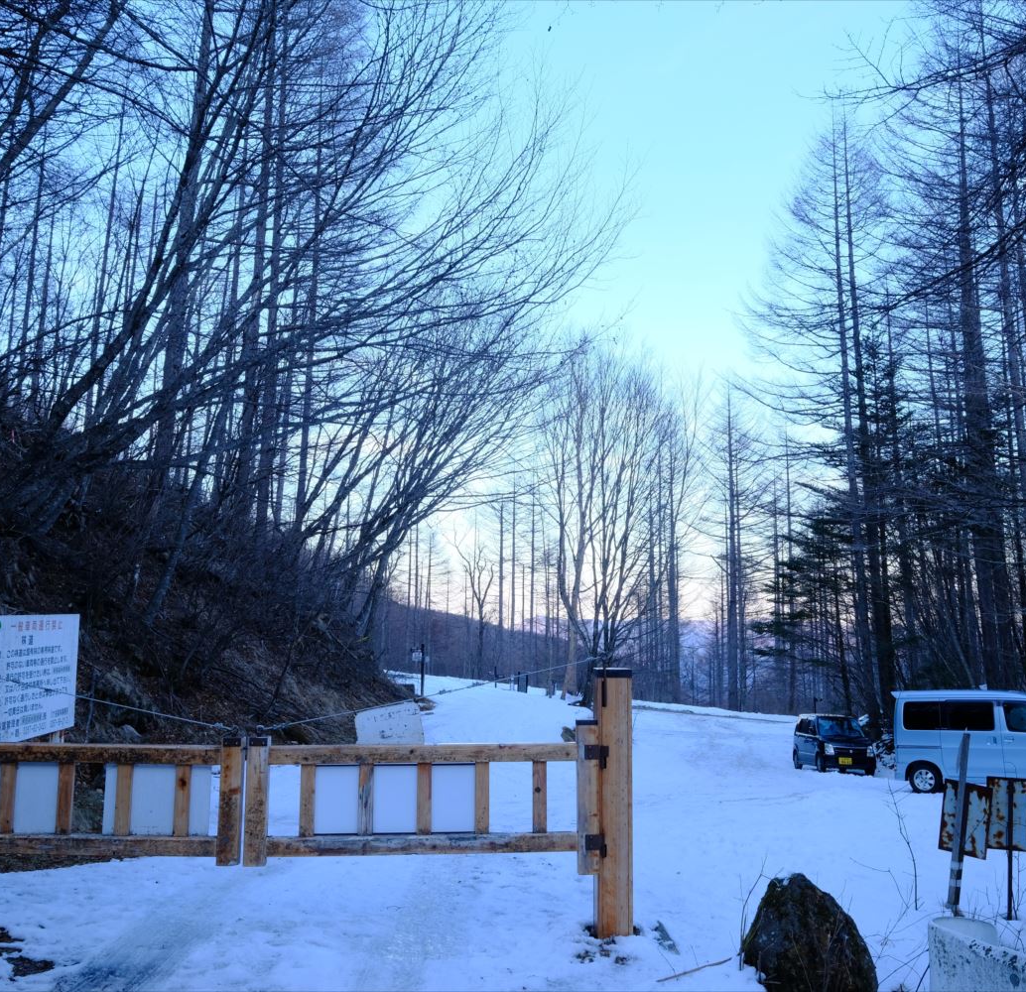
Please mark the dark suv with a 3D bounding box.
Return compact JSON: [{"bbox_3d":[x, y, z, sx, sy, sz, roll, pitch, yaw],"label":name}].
[{"bbox_3d":[9.440,7.300,29.330,1.475,1.645,3.395,1,-11,0],"label":"dark suv"}]

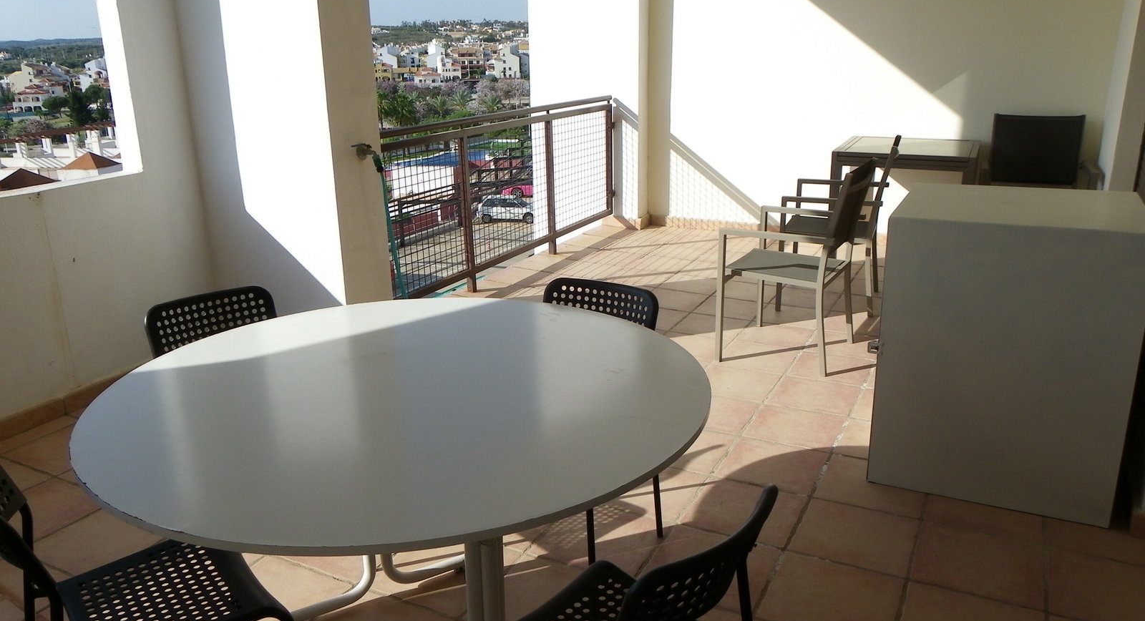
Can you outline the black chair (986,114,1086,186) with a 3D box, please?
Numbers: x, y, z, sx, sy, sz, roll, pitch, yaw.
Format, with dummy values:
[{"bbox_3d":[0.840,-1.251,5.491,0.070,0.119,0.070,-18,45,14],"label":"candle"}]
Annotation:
[{"bbox_3d":[3.019,-0.775,5.610,0.640,0.900,0.570,8,19,26],"label":"black chair"}]

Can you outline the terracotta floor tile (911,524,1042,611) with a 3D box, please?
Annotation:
[{"bbox_3d":[1.144,0.718,2.422,0.323,0.015,0.323,8,19,26],"label":"terracotta floor tile"}]

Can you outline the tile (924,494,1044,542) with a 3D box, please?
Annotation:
[{"bbox_3d":[1.299,0.626,2.710,0.323,0.015,0.323,8,19,26],"label":"tile"}]

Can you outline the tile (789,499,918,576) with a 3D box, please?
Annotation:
[{"bbox_3d":[0.845,0.677,2.570,0.323,0.015,0.323,8,19,26],"label":"tile"}]

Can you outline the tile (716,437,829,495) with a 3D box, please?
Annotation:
[{"bbox_3d":[0.701,0.544,3.006,0.323,0.015,0.323,8,19,26],"label":"tile"}]

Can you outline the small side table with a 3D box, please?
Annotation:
[{"bbox_3d":[2.165,-0.699,5.600,0.810,0.740,0.900,8,20,26],"label":"small side table"}]

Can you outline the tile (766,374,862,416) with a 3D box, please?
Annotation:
[{"bbox_3d":[1.006,0.354,3.558,0.330,0.015,0.330,8,20,26],"label":"tile"}]

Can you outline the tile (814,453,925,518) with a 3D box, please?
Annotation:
[{"bbox_3d":[0.997,0.581,2.837,0.330,0.015,0.330,8,20,26],"label":"tile"}]

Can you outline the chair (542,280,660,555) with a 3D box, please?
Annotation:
[{"bbox_3d":[-0.016,0.340,2.352,0.390,0.770,0.470,8,20,27],"label":"chair"}]

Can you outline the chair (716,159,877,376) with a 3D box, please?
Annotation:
[{"bbox_3d":[1.013,-0.228,3.918,0.560,0.880,0.555,9,20,28],"label":"chair"}]

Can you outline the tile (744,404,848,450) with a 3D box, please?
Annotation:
[{"bbox_3d":[0.857,0.453,3.295,0.323,0.015,0.323,8,19,26],"label":"tile"}]

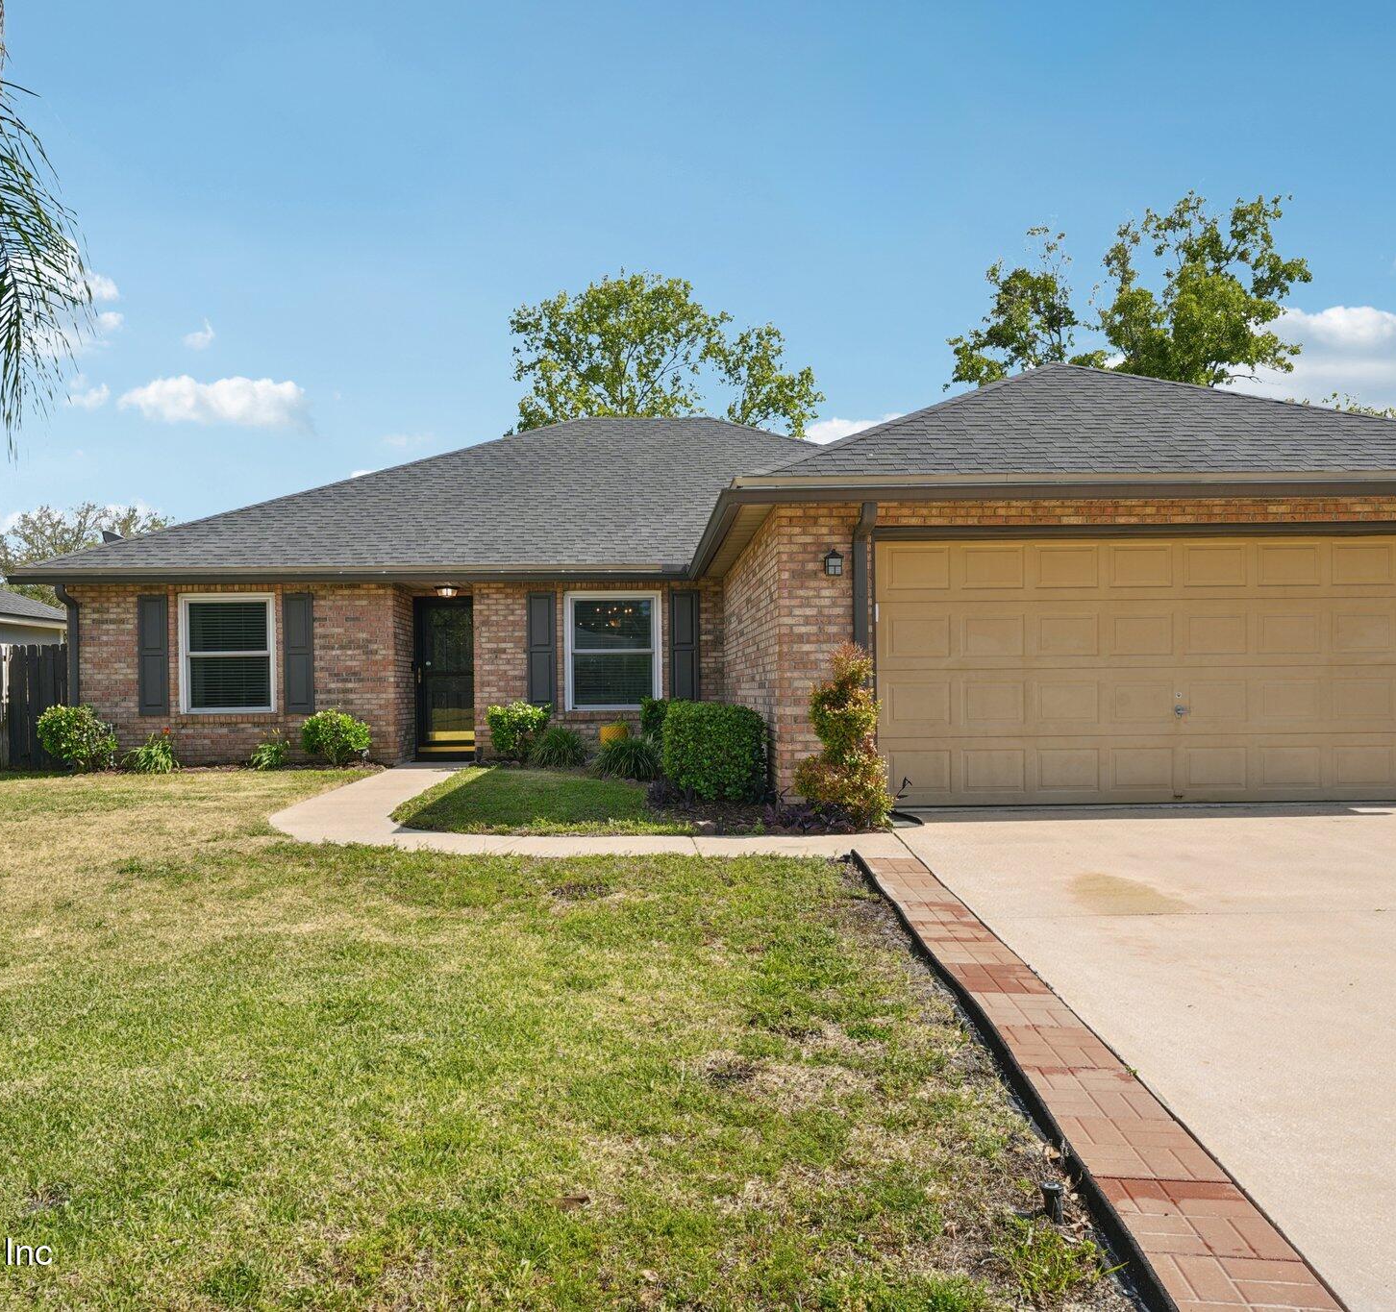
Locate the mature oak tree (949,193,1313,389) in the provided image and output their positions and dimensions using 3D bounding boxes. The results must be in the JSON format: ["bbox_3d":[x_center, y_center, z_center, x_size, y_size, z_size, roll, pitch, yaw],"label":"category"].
[{"bbox_3d":[12.200,-5.600,32.000,10.800,14.300,10.000,-1,-1,0],"label":"mature oak tree"}]

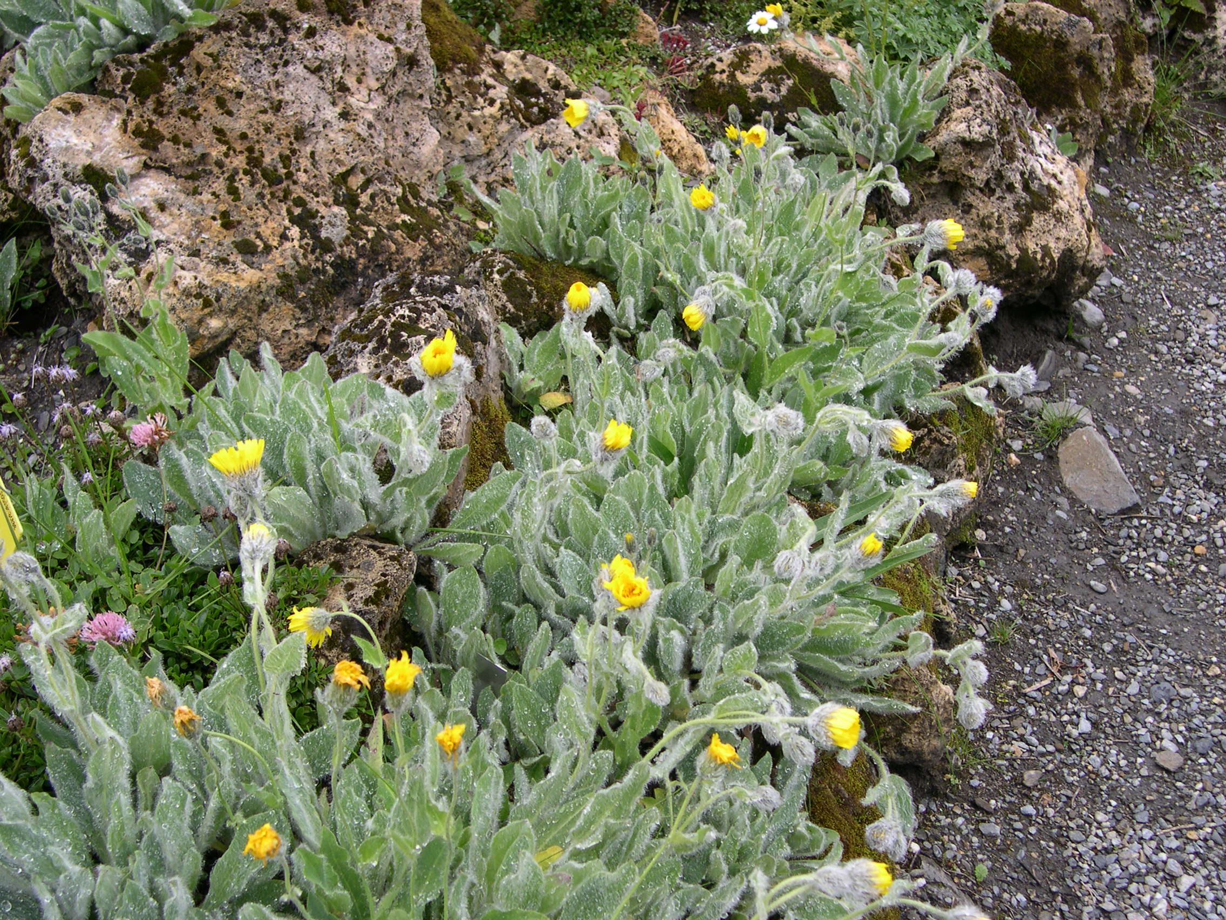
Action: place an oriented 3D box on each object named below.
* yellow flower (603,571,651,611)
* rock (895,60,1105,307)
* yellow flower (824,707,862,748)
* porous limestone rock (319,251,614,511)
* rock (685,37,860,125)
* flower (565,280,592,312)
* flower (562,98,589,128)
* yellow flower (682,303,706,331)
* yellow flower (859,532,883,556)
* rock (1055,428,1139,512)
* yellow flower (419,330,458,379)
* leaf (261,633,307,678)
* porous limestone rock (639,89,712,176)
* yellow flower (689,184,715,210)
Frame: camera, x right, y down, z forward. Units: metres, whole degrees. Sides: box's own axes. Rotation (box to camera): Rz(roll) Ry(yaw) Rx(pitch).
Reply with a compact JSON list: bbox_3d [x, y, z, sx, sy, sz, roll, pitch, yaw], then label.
[{"bbox_3d":[0.012,0.101,1.050,0.036,0.026,0.034,0,43,0],"label":"yellow flower"},{"bbox_3d":[0.567,-0.409,2.000,0.290,0.250,0.250,0,43,0],"label":"rock"},{"bbox_3d":[0.181,0.210,1.060,0.030,0.033,0.033,8,43,8],"label":"yellow flower"},{"bbox_3d":[-0.153,-0.086,1.420,0.280,0.180,0.190,0,43,0],"label":"porous limestone rock"},{"bbox_3d":[0.221,-0.517,1.840,0.225,0.100,0.140,0,42,0],"label":"rock"},{"bbox_3d":[-0.033,-0.155,1.280,0.025,0.025,0.025,0,43,0],"label":"flower"},{"bbox_3d":[-0.042,-0.394,1.530,0.026,0.032,0.031,-13,45,-17],"label":"flower"},{"bbox_3d":[0.080,-0.139,1.300,0.023,0.023,0.022,25,52,24],"label":"yellow flower"},{"bbox_3d":[0.230,0.075,1.200,0.020,0.022,0.024,-22,23,44],"label":"yellow flower"},{"bbox_3d":[0.595,0.012,1.650,0.078,0.030,0.135,-7,43,-7],"label":"rock"},{"bbox_3d":[-0.162,-0.098,1.250,0.035,0.030,0.036,0,66,0],"label":"yellow flower"},{"bbox_3d":[-0.249,0.148,1.020,0.033,0.033,0.018,0,42,0],"label":"leaf"},{"bbox_3d":[0.079,-0.413,1.700,0.088,0.080,0.100,0,42,0],"label":"porous limestone rock"},{"bbox_3d":[0.100,-0.296,1.520,0.029,0.022,0.026,-17,72,14],"label":"yellow flower"}]

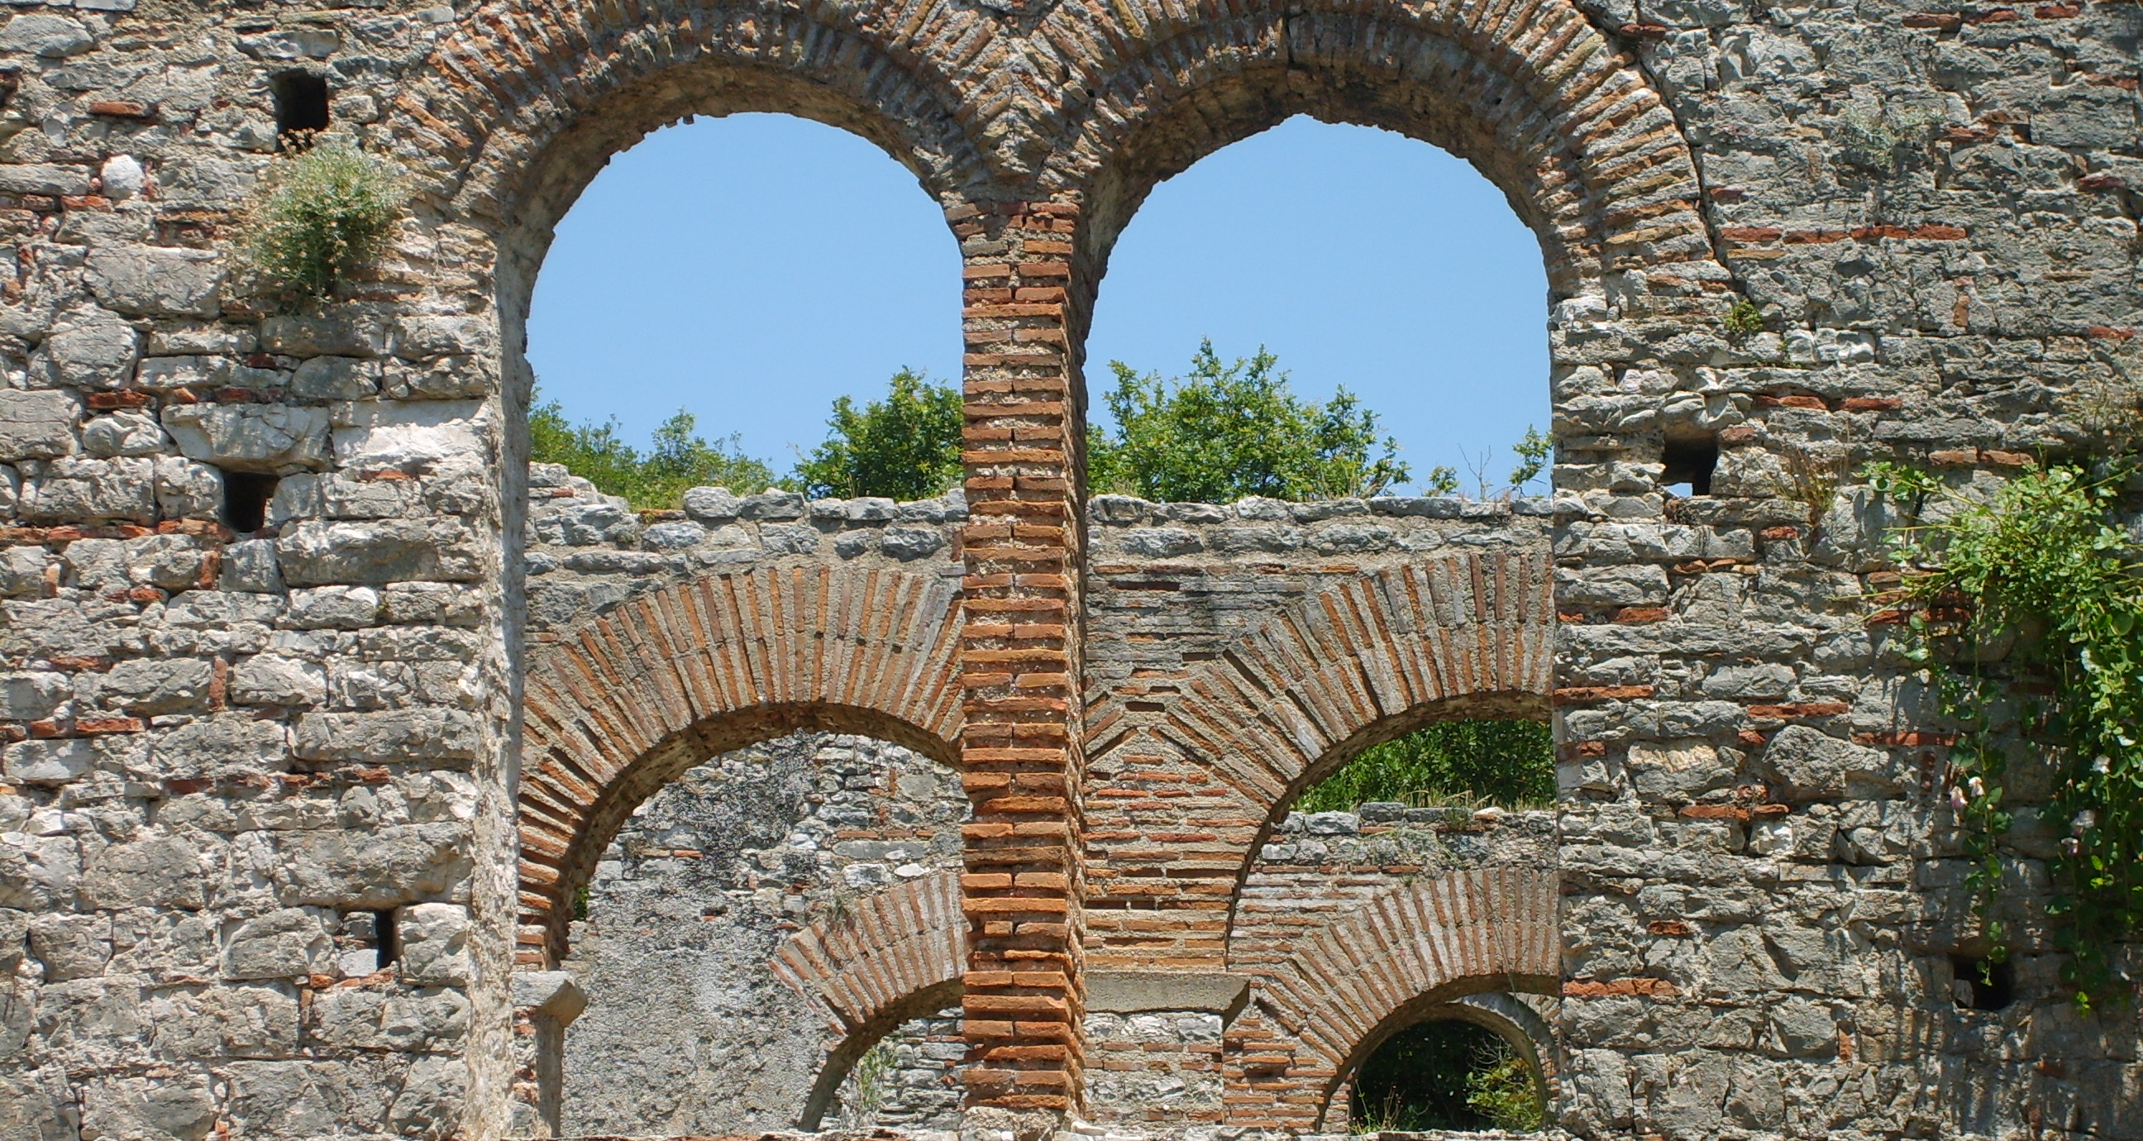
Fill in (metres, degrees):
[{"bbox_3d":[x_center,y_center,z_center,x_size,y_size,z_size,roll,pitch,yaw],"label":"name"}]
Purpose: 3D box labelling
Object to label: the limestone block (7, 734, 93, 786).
[{"bbox_3d":[-3.212,0.626,18.030,0.287,0.162,0.220,-1,-15,2],"label":"limestone block"}]

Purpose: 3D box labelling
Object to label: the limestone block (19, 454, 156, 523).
[{"bbox_3d":[-3.245,-0.242,18.948,0.453,0.216,0.260,-1,-13,5],"label":"limestone block"}]

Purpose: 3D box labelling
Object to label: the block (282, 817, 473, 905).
[{"bbox_3d":[-2.160,0.951,17.941,0.574,0.278,0.300,-1,-15,2],"label":"block"}]

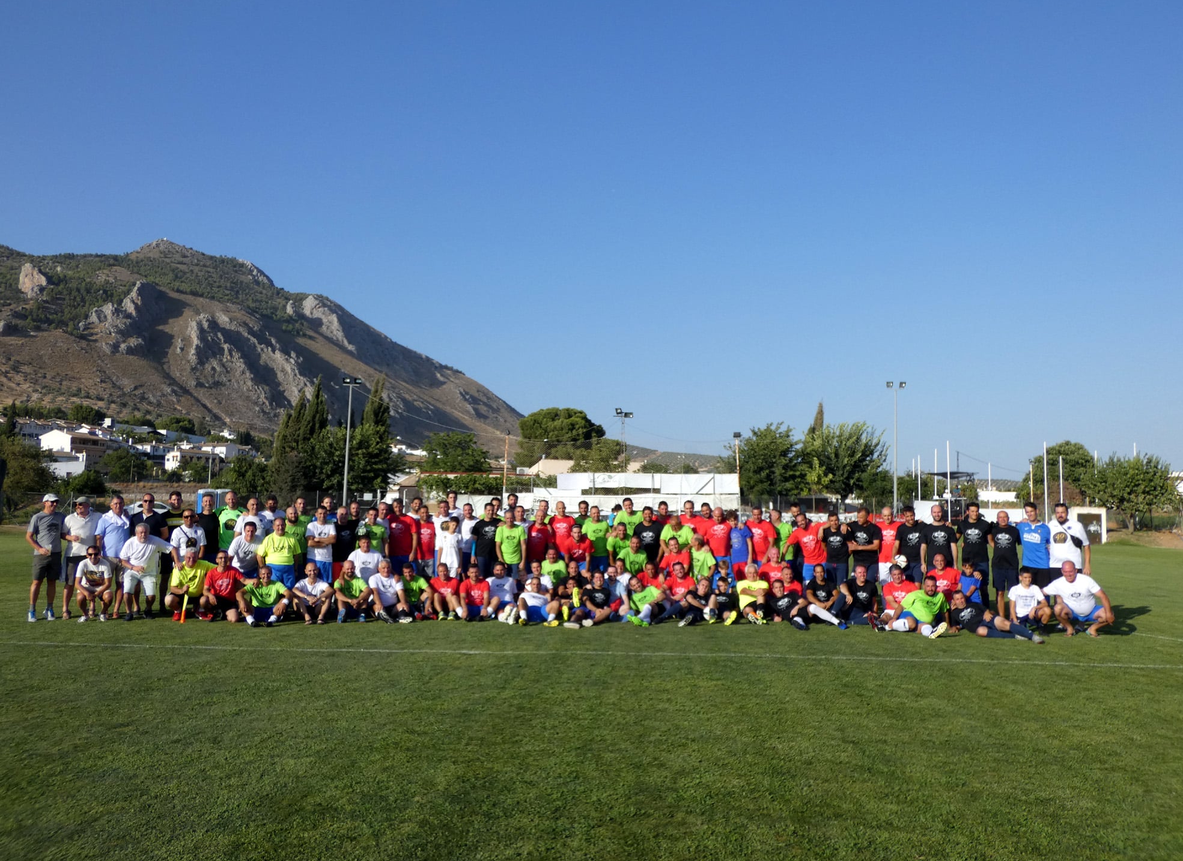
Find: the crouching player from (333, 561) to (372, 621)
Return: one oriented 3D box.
[{"bbox_3d":[-3.508,2.347,15.050,0.580,0.860,0.720,2,-4,-10],"label":"crouching player"}]

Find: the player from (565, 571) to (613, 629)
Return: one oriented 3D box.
[{"bbox_3d":[-0.040,2.435,14.650,0.660,0.780,0.850,0,-5,9],"label":"player"}]

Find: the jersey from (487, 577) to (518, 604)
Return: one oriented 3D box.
[{"bbox_3d":[-1.292,2.291,14.700,0.450,0.420,0.330,1,-5,-3],"label":"jersey"}]

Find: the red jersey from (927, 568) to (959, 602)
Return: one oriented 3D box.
[{"bbox_3d":[5.256,2.309,15.300,0.490,0.520,0.320,-1,-5,18],"label":"red jersey"}]

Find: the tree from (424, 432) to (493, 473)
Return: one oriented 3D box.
[{"bbox_3d":[-11.559,4.376,87.905,6.200,8.400,6.200,1,-5,0],"label":"tree"}]

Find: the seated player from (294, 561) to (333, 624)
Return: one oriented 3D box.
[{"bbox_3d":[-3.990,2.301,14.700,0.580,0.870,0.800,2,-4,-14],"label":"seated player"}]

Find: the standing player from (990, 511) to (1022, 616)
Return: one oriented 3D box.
[{"bbox_3d":[6.537,2.095,16.200,0.530,1.670,0.350,-1,-5,22],"label":"standing player"}]

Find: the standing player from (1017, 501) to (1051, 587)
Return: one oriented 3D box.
[{"bbox_3d":[6.281,1.909,14.649,0.660,1.769,0.360,-1,-5,22],"label":"standing player"}]

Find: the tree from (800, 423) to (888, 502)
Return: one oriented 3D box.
[{"bbox_3d":[17.757,3.438,72.000,6.000,8.100,6.000,1,-4,0],"label":"tree"}]

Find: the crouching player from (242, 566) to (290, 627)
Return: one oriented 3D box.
[{"bbox_3d":[-4.482,2.280,14.100,0.660,0.790,0.750,2,-5,-16],"label":"crouching player"}]

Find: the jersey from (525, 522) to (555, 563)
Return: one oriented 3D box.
[{"bbox_3d":[-0.853,1.850,16.900,0.490,0.670,0.300,0,-5,7],"label":"jersey"}]

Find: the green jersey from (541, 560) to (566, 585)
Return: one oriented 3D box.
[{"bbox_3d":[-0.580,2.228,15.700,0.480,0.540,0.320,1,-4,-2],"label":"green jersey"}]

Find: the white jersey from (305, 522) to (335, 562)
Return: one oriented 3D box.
[{"bbox_3d":[-4.148,1.705,15.700,0.460,0.620,0.300,2,-4,-16],"label":"white jersey"}]

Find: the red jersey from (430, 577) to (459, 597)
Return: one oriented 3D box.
[{"bbox_3d":[-2.229,2.451,15.500,0.450,0.480,0.320,2,-4,-8],"label":"red jersey"}]

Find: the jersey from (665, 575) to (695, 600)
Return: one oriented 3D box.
[{"bbox_3d":[1.306,2.358,15.010,0.470,0.480,0.310,0,-5,4],"label":"jersey"}]

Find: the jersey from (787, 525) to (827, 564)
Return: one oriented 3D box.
[{"bbox_3d":[3.530,1.892,16.800,0.650,0.650,0.320,0,-5,7],"label":"jersey"}]

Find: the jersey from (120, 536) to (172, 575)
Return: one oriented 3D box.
[{"bbox_3d":[-6.178,1.727,14.200,0.740,0.560,0.420,2,-5,-20],"label":"jersey"}]

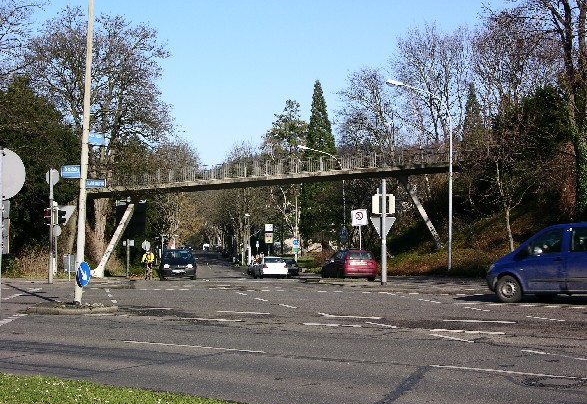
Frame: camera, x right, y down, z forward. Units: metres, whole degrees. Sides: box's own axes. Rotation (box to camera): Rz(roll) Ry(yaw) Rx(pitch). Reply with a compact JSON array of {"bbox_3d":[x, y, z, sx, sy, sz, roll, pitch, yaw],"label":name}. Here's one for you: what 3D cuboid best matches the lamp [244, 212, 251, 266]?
[{"bbox_3d":[-4.845,3.950,125.000,0.650,5.450,0.300,0,-2,-5],"label":"lamp"}]

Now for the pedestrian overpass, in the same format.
[{"bbox_3d":[-1.418,0.709,76.500,24.300,8.200,3.000,0,-2,-1],"label":"pedestrian overpass"}]

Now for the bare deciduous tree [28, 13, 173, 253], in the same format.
[{"bbox_3d":[-14.459,-5.042,88.000,11.000,19.100,10.600,0,-2,0],"label":"bare deciduous tree"}]

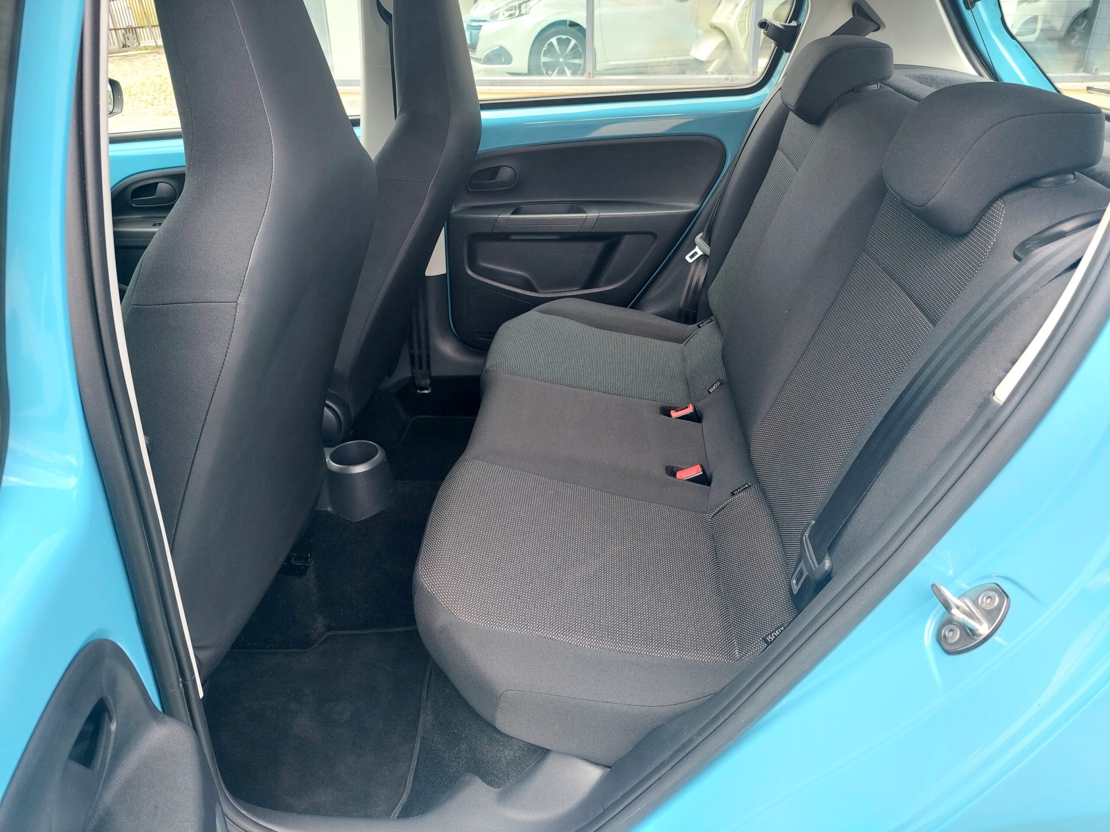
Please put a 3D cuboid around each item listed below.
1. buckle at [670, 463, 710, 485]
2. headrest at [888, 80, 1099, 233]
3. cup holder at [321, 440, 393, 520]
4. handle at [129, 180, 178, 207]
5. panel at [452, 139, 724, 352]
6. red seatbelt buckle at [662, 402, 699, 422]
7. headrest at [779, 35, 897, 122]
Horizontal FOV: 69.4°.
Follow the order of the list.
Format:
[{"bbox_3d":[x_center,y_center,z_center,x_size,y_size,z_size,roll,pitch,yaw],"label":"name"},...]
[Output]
[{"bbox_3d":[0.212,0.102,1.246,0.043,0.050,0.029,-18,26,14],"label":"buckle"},{"bbox_3d":[0.415,-0.263,0.797,0.141,0.129,0.215,10,29,-1],"label":"headrest"},{"bbox_3d":[-0.352,0.103,1.416,0.130,0.098,0.128,1,29,4],"label":"cup holder"},{"bbox_3d":[-0.928,-0.516,1.859,0.117,0.060,0.045,1,29,4],"label":"handle"},{"bbox_3d":[0.057,-0.380,1.838,0.615,0.510,0.085,1,29,4],"label":"panel"},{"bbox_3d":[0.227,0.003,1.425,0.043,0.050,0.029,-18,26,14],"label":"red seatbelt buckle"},{"bbox_3d":[0.462,-0.568,1.347,0.141,0.129,0.215,10,29,-1],"label":"headrest"}]

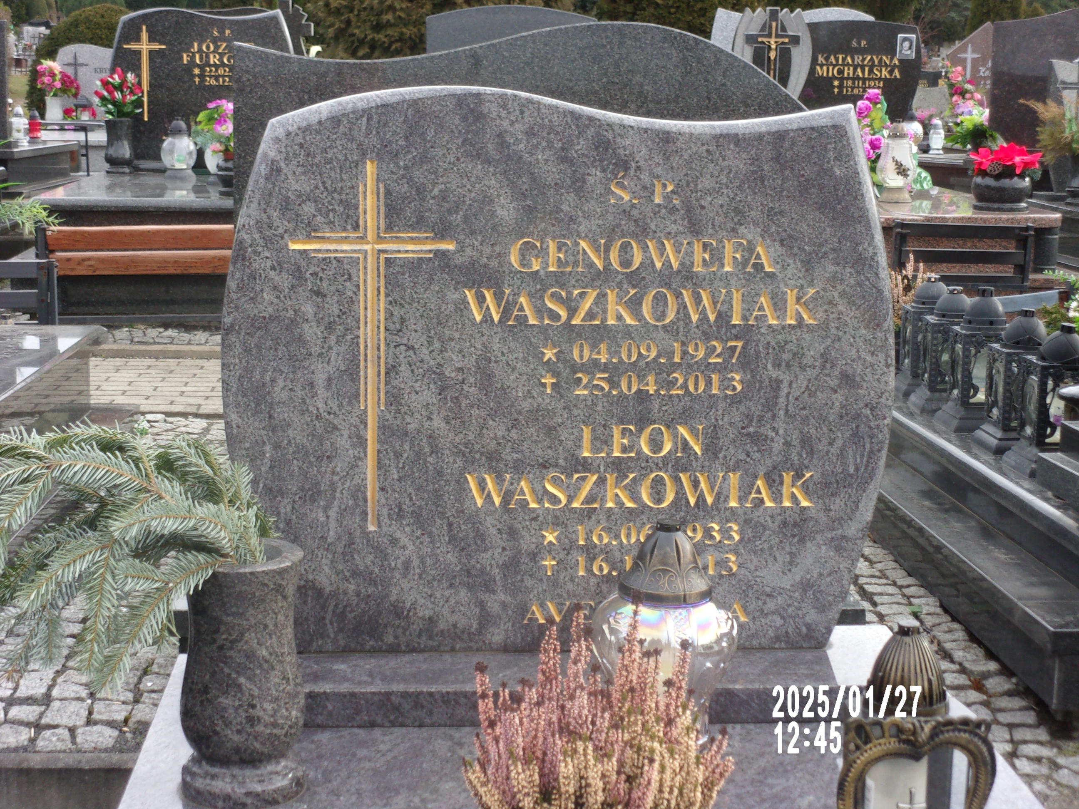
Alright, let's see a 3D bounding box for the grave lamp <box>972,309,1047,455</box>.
[{"bbox_3d":[1.111,-0.059,4.581,0.172,0.323,0.172,0,10,-4],"label":"grave lamp"}]

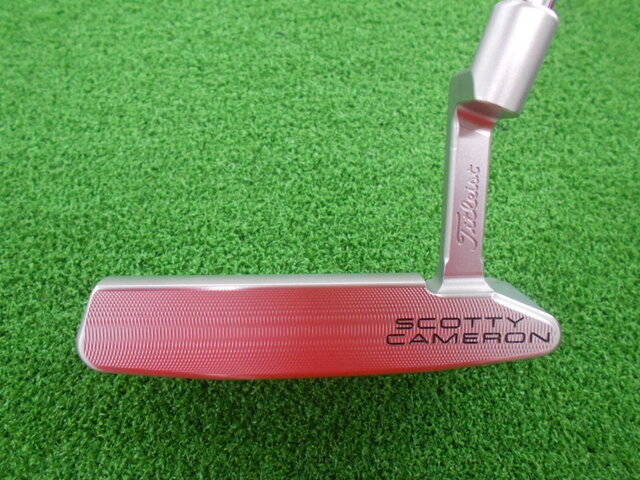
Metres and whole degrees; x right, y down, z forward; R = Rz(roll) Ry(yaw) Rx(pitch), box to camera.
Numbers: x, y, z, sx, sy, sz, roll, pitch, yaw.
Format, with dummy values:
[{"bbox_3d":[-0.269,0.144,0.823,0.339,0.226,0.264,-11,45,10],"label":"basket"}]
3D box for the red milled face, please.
[{"bbox_3d":[0.001,0.022,0.122,0.120,0.006,0.025,0,101,-1],"label":"red milled face"}]

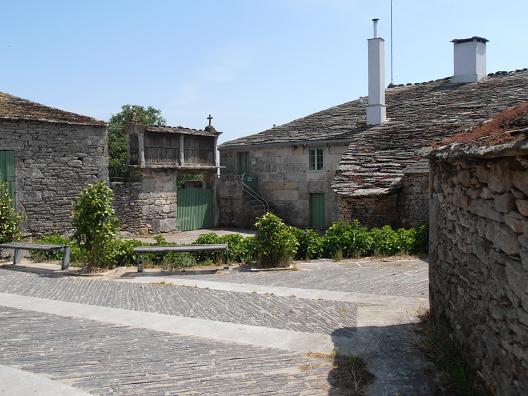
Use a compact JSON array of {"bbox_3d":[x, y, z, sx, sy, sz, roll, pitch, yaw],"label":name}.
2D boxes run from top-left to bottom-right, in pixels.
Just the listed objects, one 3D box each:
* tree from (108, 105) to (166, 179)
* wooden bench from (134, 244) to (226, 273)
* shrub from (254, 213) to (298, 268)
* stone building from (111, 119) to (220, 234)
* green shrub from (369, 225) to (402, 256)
[{"bbox_3d":[-7.568,-1.810,33.500,3.800,6.900,3.800,-1,2,0],"label":"tree"},{"bbox_3d":[-1.710,1.260,11.600,1.930,0.460,0.420,-1,2,-12],"label":"wooden bench"},{"bbox_3d":[0.272,0.926,12.300,0.920,1.170,0.920,-1,2,-6],"label":"shrub"},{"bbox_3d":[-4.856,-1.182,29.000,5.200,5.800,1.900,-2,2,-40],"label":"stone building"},{"bbox_3d":[3.057,1.077,14.200,0.800,0.760,0.800,-1,2,0],"label":"green shrub"}]

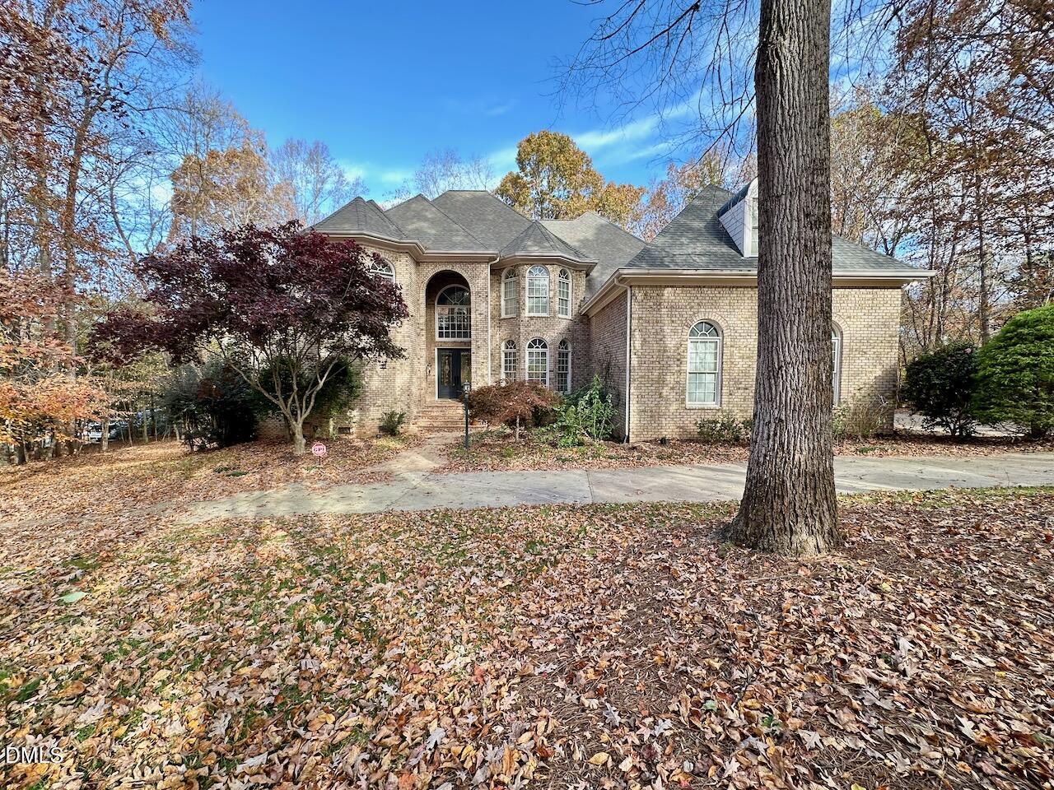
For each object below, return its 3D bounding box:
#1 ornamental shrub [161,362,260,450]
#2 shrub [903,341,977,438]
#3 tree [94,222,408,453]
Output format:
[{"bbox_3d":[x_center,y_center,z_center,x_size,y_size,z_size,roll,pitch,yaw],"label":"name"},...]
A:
[{"bbox_3d":[-10.159,0.350,13.720,2.700,2.850,2.500,0,3,0],"label":"ornamental shrub"},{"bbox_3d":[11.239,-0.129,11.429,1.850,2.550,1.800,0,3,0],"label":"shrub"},{"bbox_3d":[-6.876,-1.479,11.526,7.200,6.200,6.400,0,3,0],"label":"tree"}]

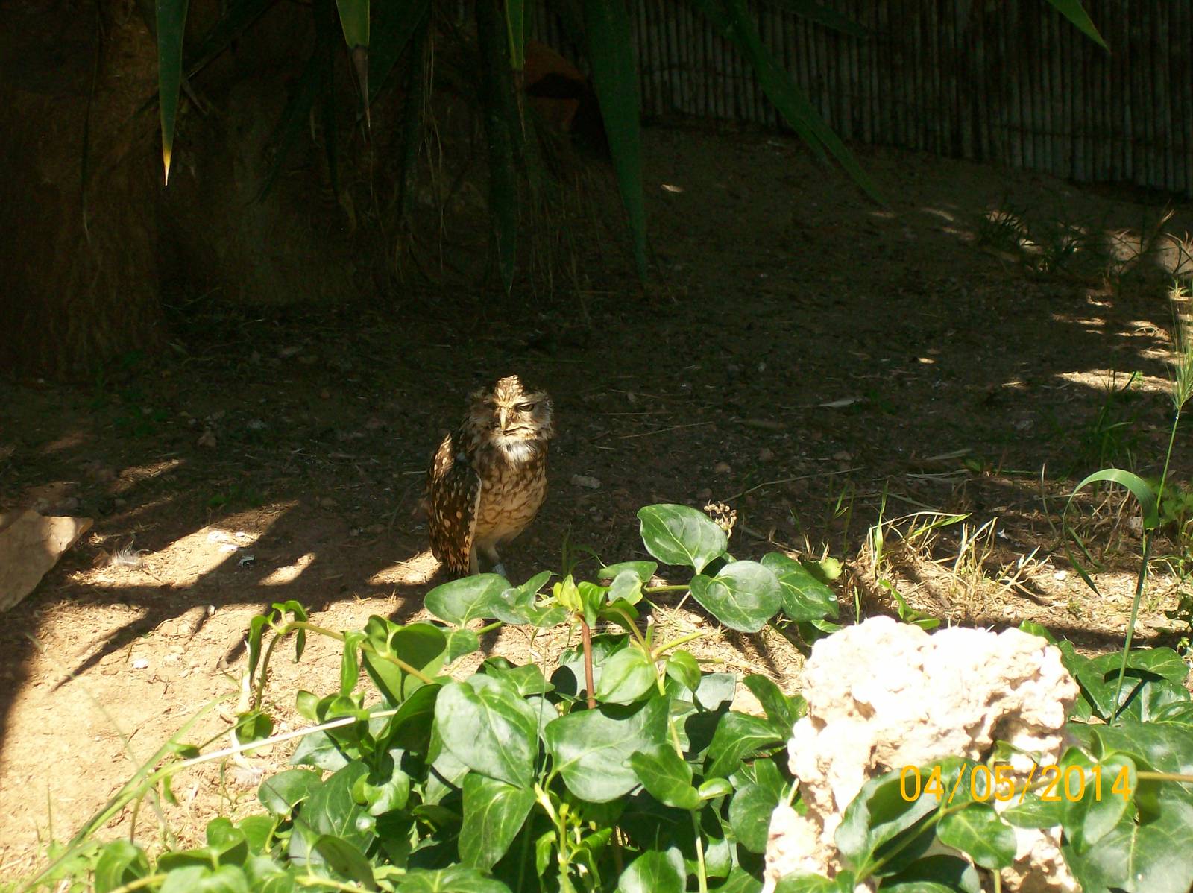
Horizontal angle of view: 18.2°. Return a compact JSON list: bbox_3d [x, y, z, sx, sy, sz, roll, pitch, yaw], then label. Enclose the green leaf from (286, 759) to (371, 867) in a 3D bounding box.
[{"bbox_3d":[-0.234,0.320,3.280,0.075,0.020,0.090,8,51,14],"label":"green leaf"}]

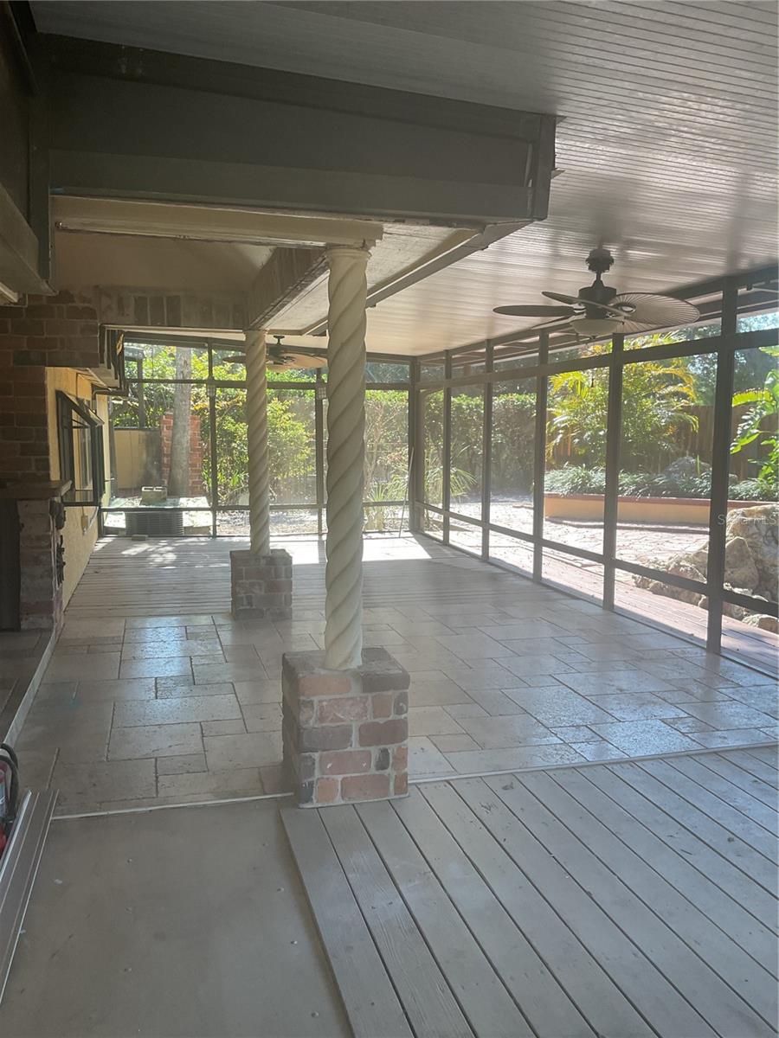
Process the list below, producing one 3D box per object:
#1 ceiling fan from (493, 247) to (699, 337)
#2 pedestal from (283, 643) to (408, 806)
[{"bbox_3d":[1.210,-1.310,5.066,1.190,0.506,1.190,-1,6,-15],"label":"ceiling fan"},{"bbox_3d":[-0.183,0.844,3.603,0.440,0.526,0.396,-1,6,-15],"label":"pedestal"}]

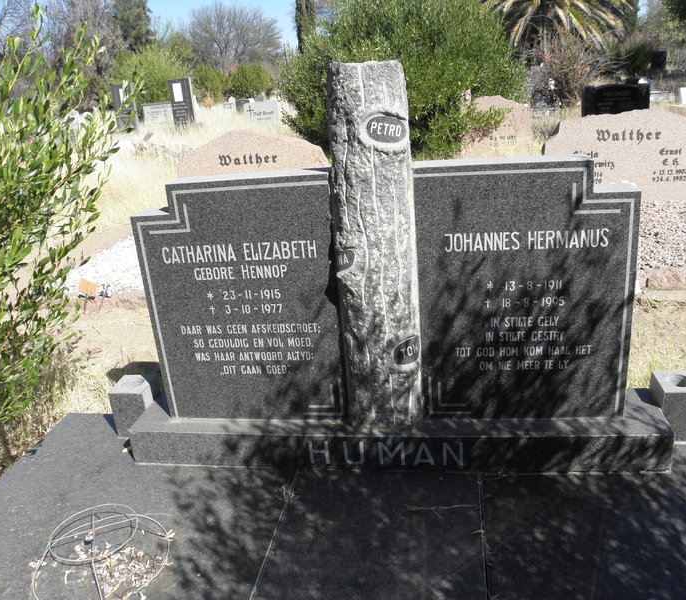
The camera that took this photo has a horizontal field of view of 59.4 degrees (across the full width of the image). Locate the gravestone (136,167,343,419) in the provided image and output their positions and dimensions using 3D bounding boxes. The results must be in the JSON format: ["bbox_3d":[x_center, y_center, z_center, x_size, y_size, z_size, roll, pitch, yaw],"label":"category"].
[{"bbox_3d":[-0.303,0.007,1.878,0.590,0.770,0.109,-2,21,9],"label":"gravestone"}]

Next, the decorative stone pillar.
[{"bbox_3d":[0.099,-0.131,1.748,0.228,1.049,0.195,-2,21,9],"label":"decorative stone pillar"}]

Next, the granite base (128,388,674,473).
[{"bbox_3d":[0.141,0.418,1.959,1.650,0.128,0.264,-2,21,9],"label":"granite base"}]

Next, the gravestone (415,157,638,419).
[{"bbox_3d":[0.515,-0.016,1.746,0.586,0.767,0.109,-2,21,9],"label":"gravestone"}]

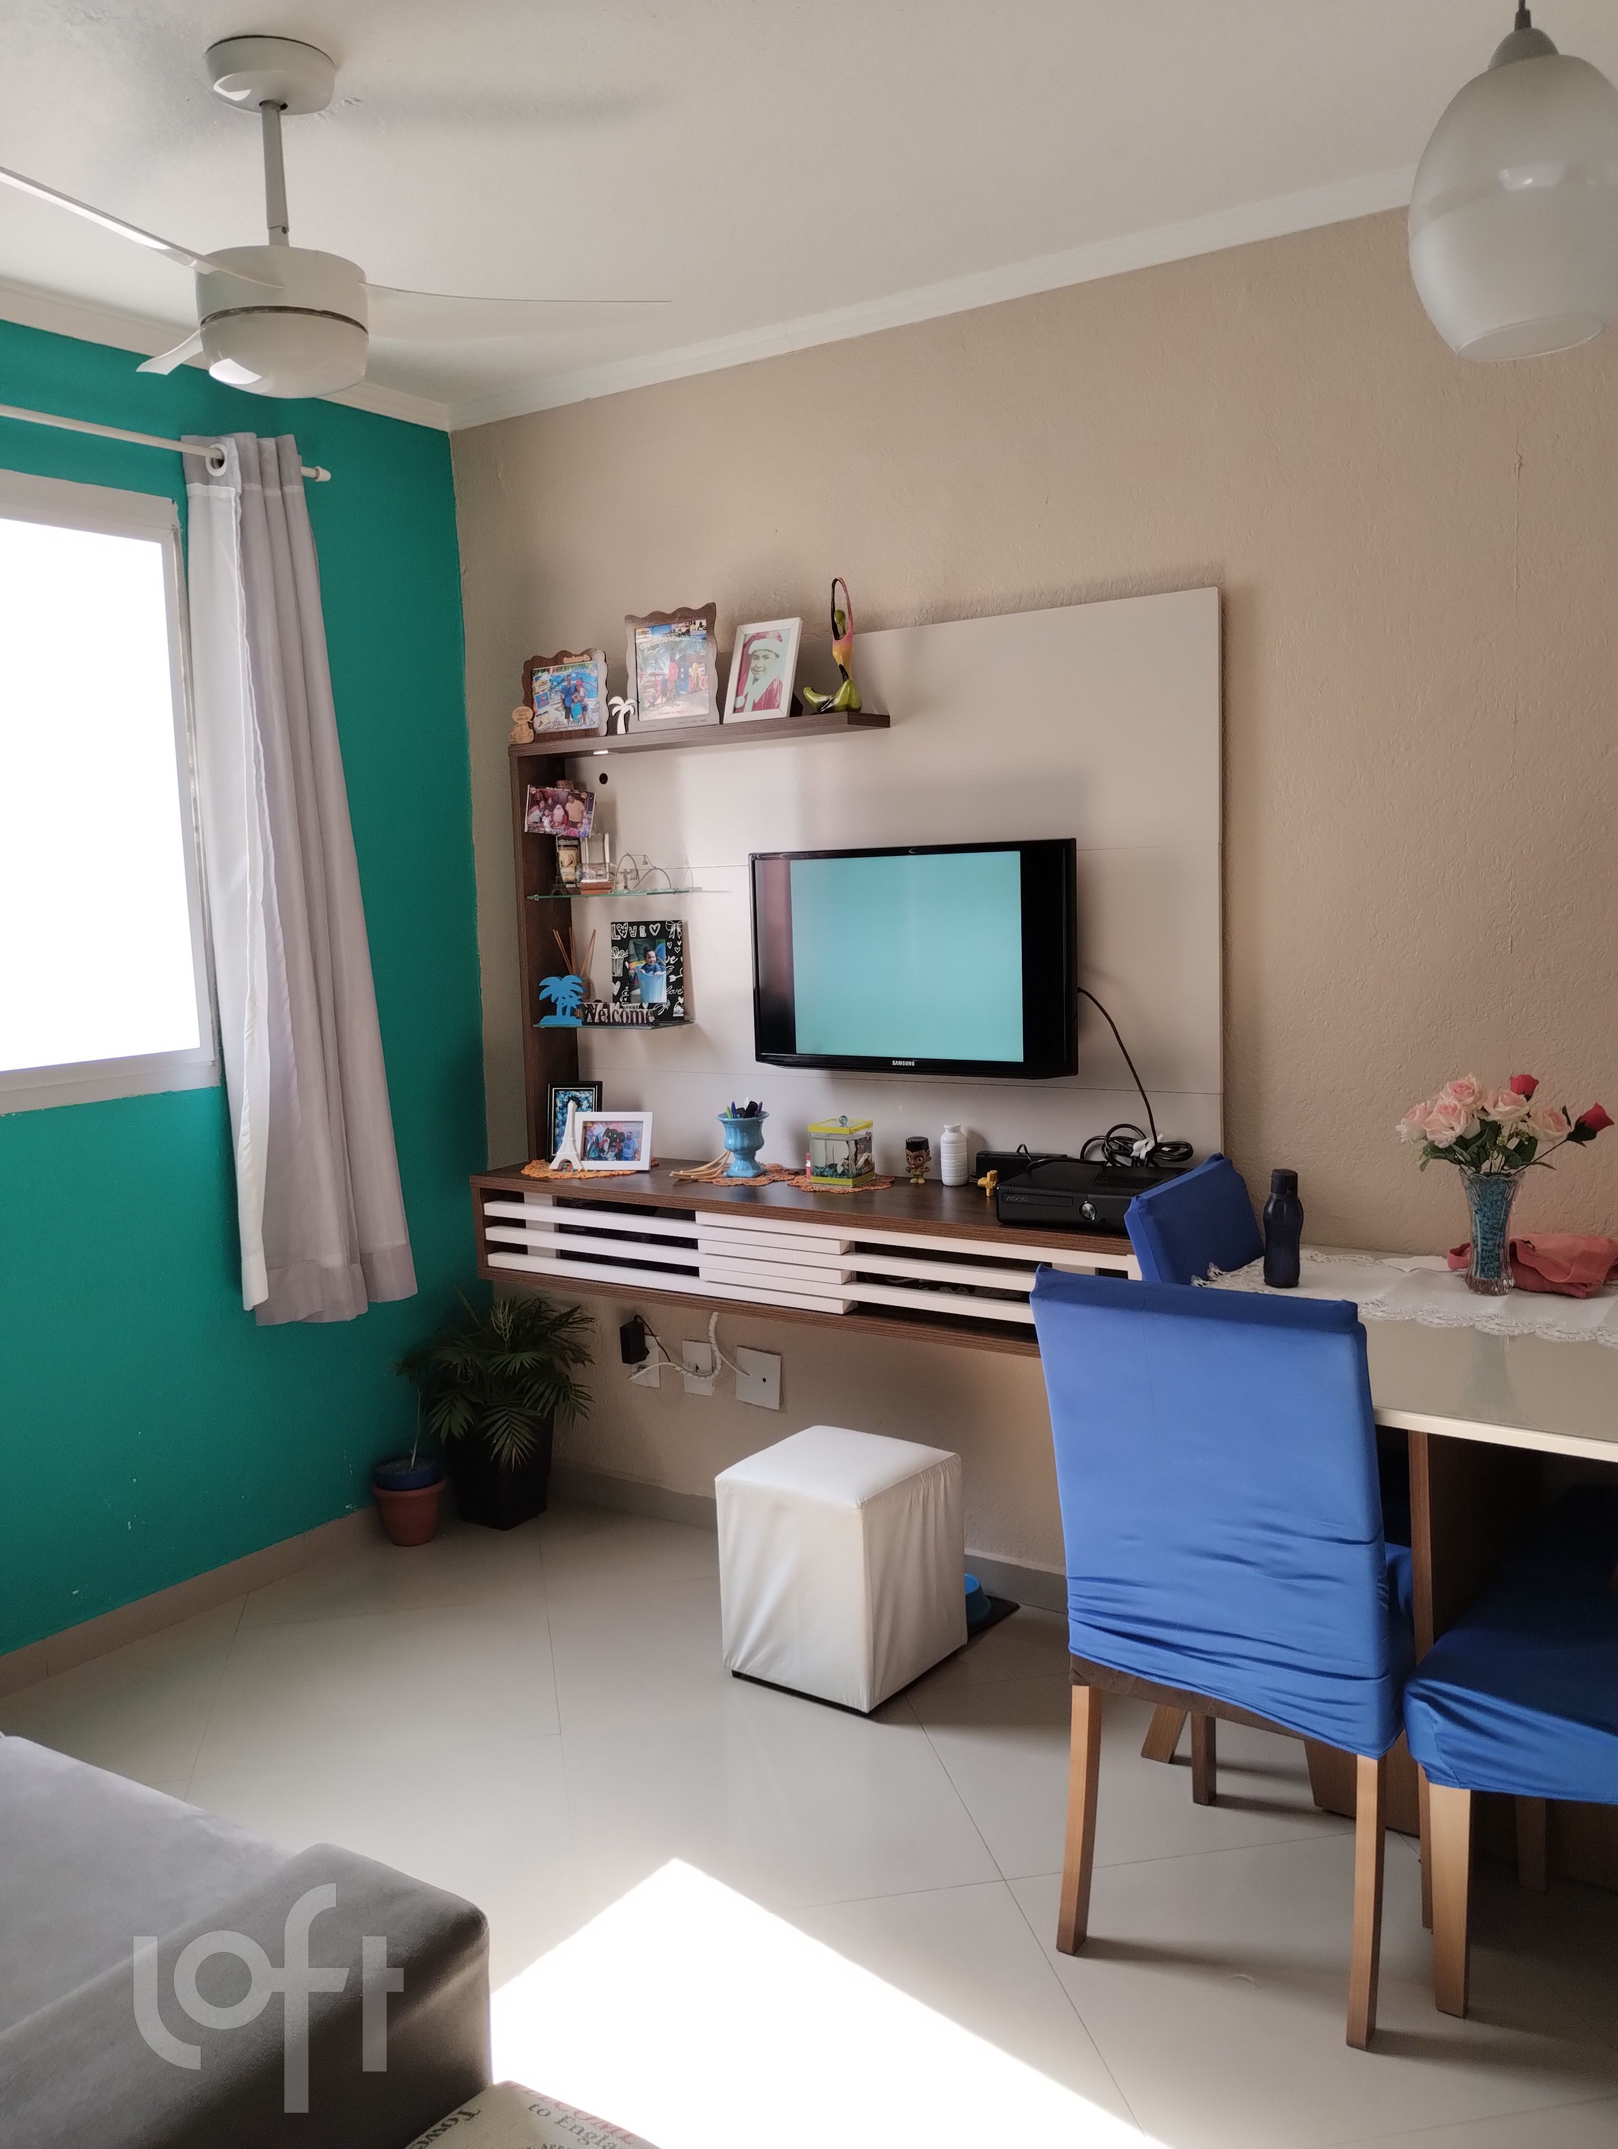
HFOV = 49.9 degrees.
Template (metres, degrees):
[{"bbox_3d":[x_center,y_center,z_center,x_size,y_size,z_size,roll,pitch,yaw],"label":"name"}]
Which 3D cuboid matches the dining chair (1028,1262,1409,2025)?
[{"bbox_3d":[0.610,0.702,2.356,0.425,0.936,0.565,3,8,34],"label":"dining chair"}]

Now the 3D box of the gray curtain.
[{"bbox_3d":[-1.022,-0.353,3.546,0.120,1.740,0.430,2,8,34],"label":"gray curtain"}]

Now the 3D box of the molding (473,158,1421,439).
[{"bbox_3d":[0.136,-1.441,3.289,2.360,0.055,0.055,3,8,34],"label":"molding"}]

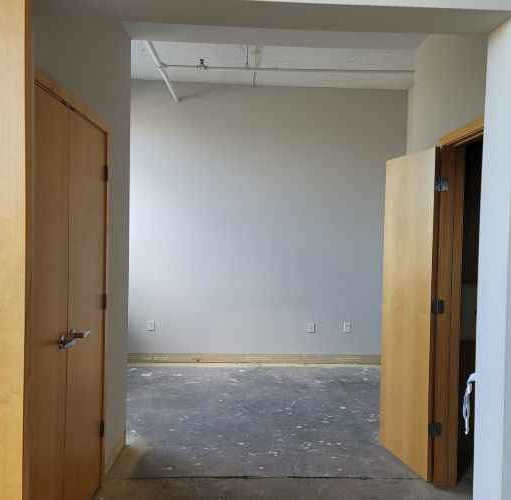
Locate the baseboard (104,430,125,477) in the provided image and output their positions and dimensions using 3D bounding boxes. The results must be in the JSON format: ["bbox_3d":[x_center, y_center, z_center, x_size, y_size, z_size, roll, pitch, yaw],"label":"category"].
[{"bbox_3d":[-0.921,1.323,3.157,0.016,0.115,0.416,1,1,1],"label":"baseboard"}]

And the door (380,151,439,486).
[{"bbox_3d":[1.015,0.390,3.208,0.037,2.040,0.567,1,1,-15],"label":"door"}]

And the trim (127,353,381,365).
[{"bbox_3d":[0.090,1.296,5.696,3.155,0.115,0.018,1,1,-3],"label":"trim"}]

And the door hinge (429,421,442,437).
[{"bbox_3d":[1.106,1.105,2.961,0.083,0.090,0.018,1,1,-9],"label":"door hinge"}]

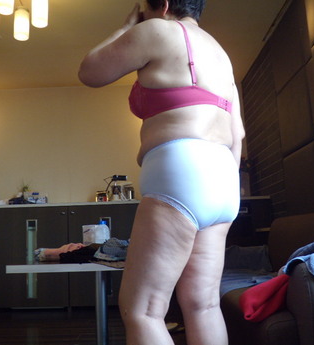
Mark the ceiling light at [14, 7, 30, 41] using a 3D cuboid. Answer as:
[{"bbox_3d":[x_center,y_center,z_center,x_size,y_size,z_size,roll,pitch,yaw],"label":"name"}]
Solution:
[{"bbox_3d":[-0.820,-0.900,2.259,0.088,0.172,0.088,-2,-9,-1],"label":"ceiling light"}]

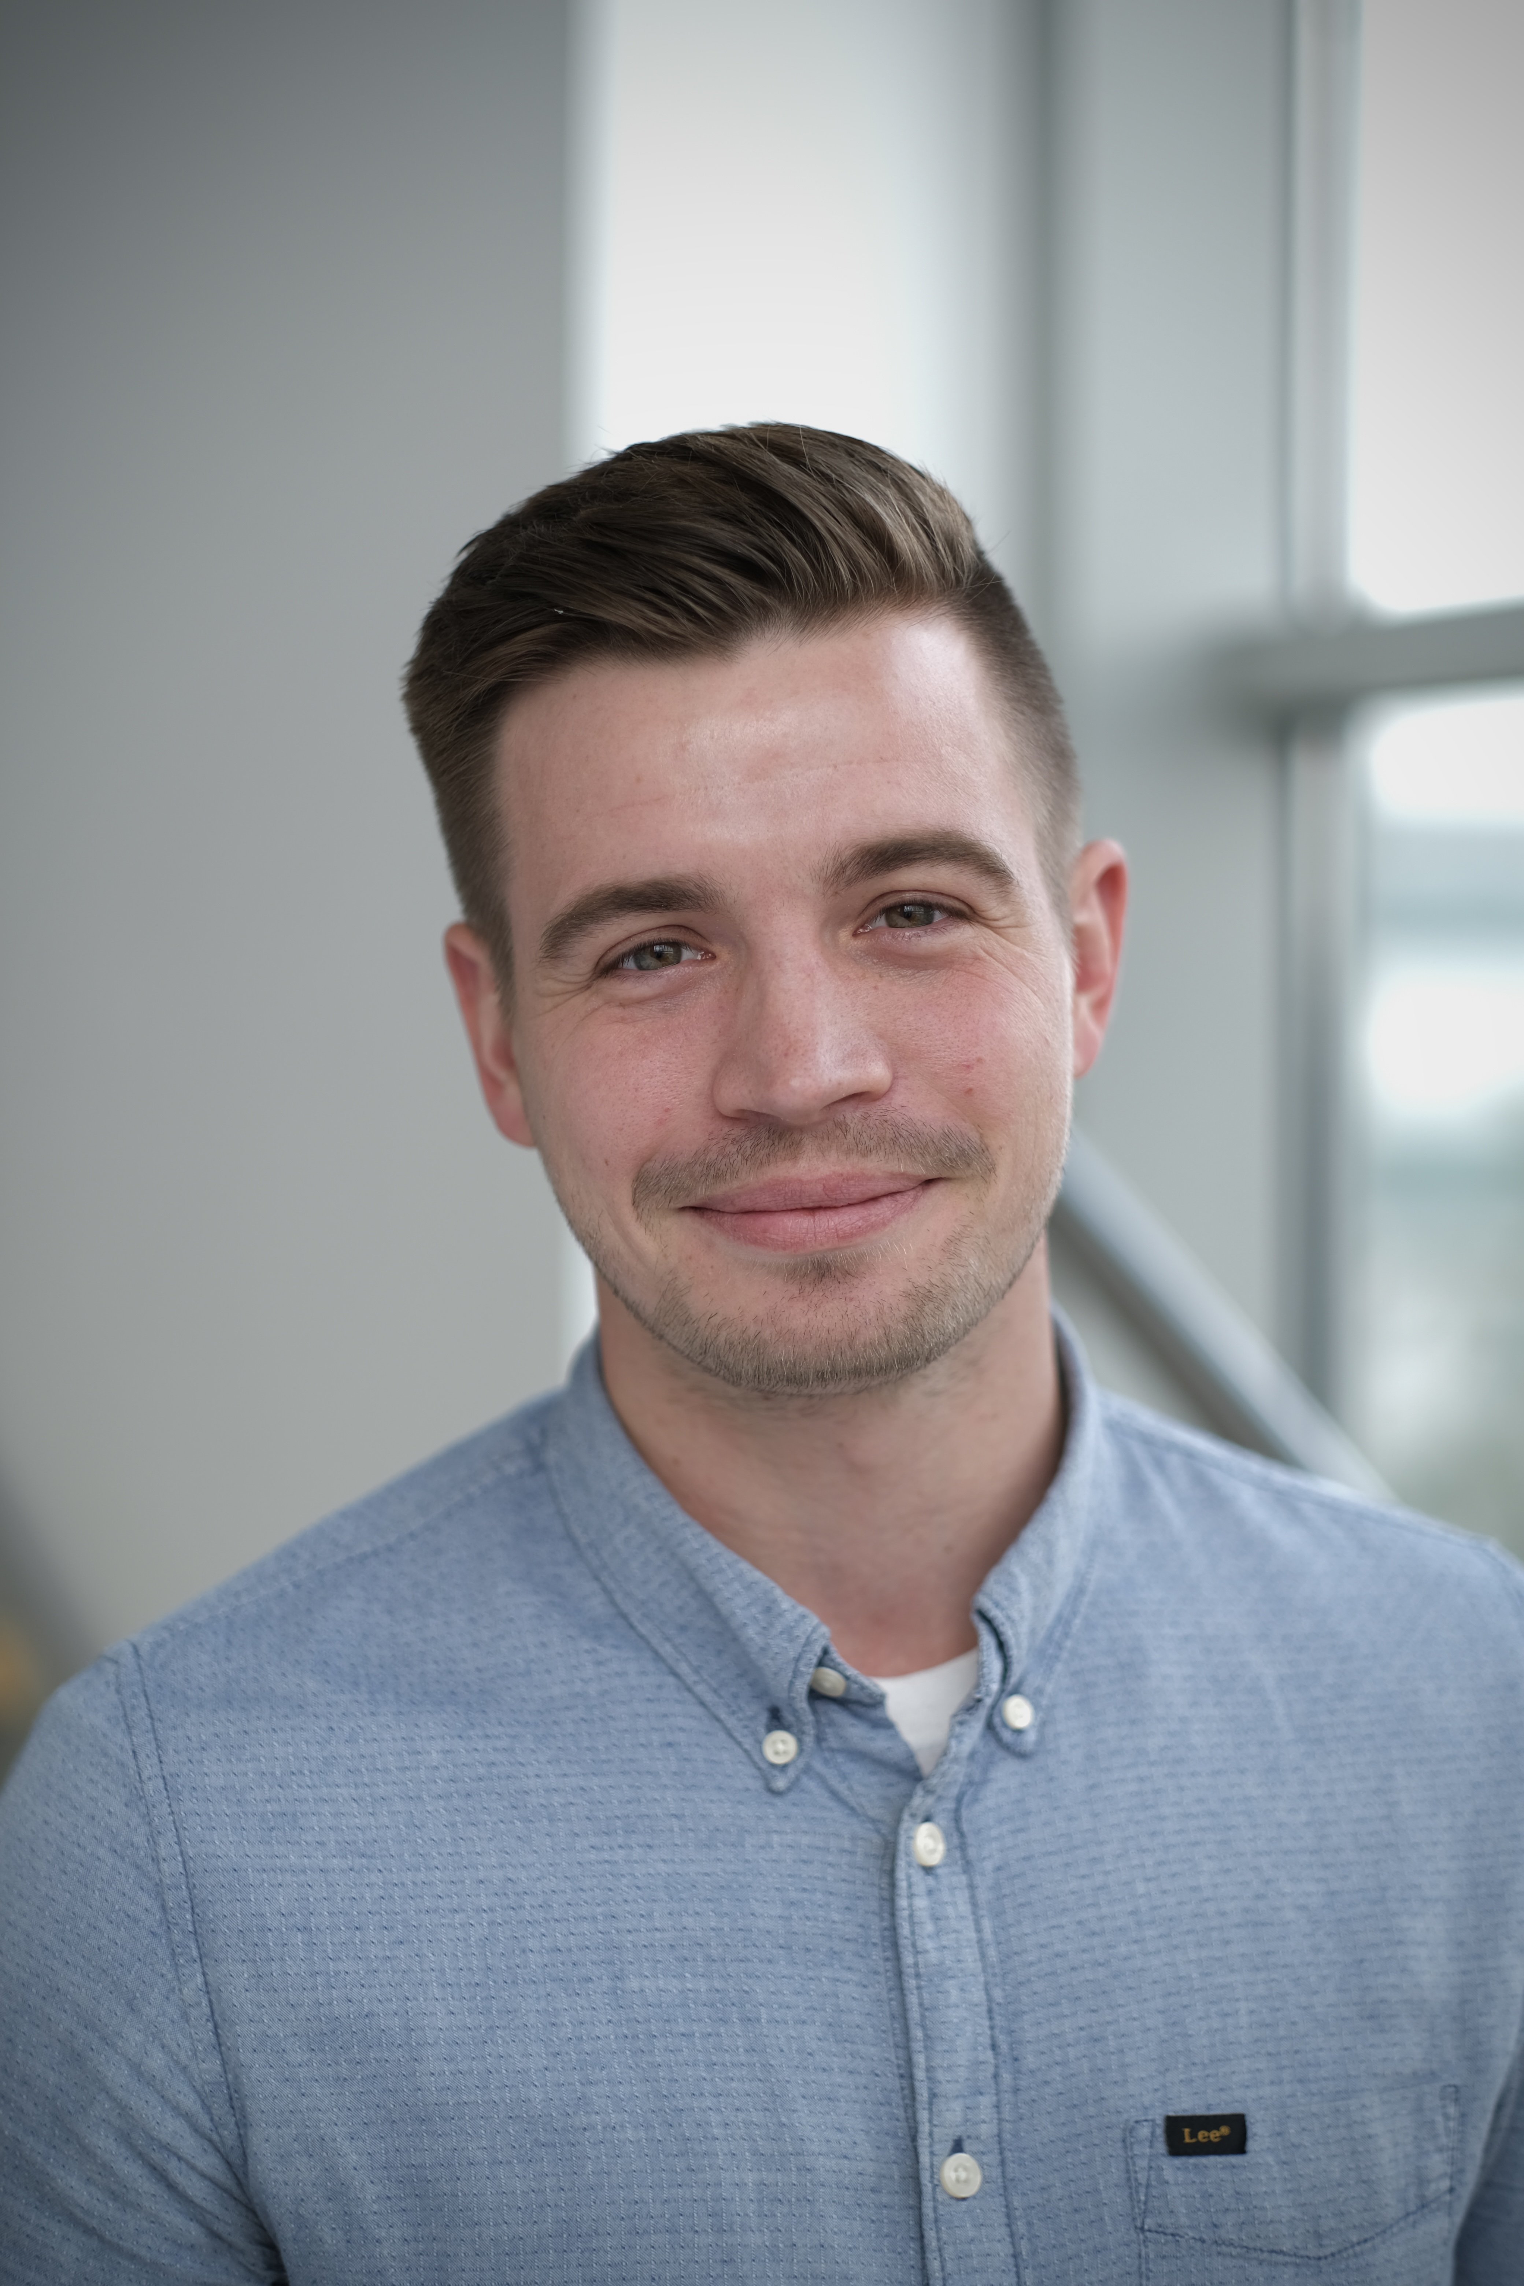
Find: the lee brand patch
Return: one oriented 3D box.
[{"bbox_3d":[0.115,0.257,1.385,0.022,0.011,0.002,-3,-5,-20],"label":"lee brand patch"}]

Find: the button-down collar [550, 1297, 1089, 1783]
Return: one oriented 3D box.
[{"bbox_3d":[0.018,0.108,1.462,0.155,0.120,0.155,-4,3,-16],"label":"button-down collar"}]

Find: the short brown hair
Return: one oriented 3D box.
[{"bbox_3d":[-0.004,-0.104,1.430,0.174,0.175,0.200,-9,1,-1],"label":"short brown hair"}]

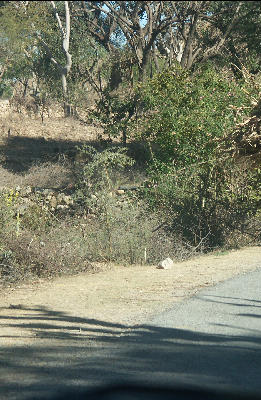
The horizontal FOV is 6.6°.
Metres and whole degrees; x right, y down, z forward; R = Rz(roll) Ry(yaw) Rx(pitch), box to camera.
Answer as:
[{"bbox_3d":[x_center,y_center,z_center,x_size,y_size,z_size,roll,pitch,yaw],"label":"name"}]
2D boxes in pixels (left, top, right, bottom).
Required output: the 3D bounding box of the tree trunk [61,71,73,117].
[{"bbox_3d":[-2.106,-3.505,74.000,0.360,1.514,0.330,0,1,0],"label":"tree trunk"}]

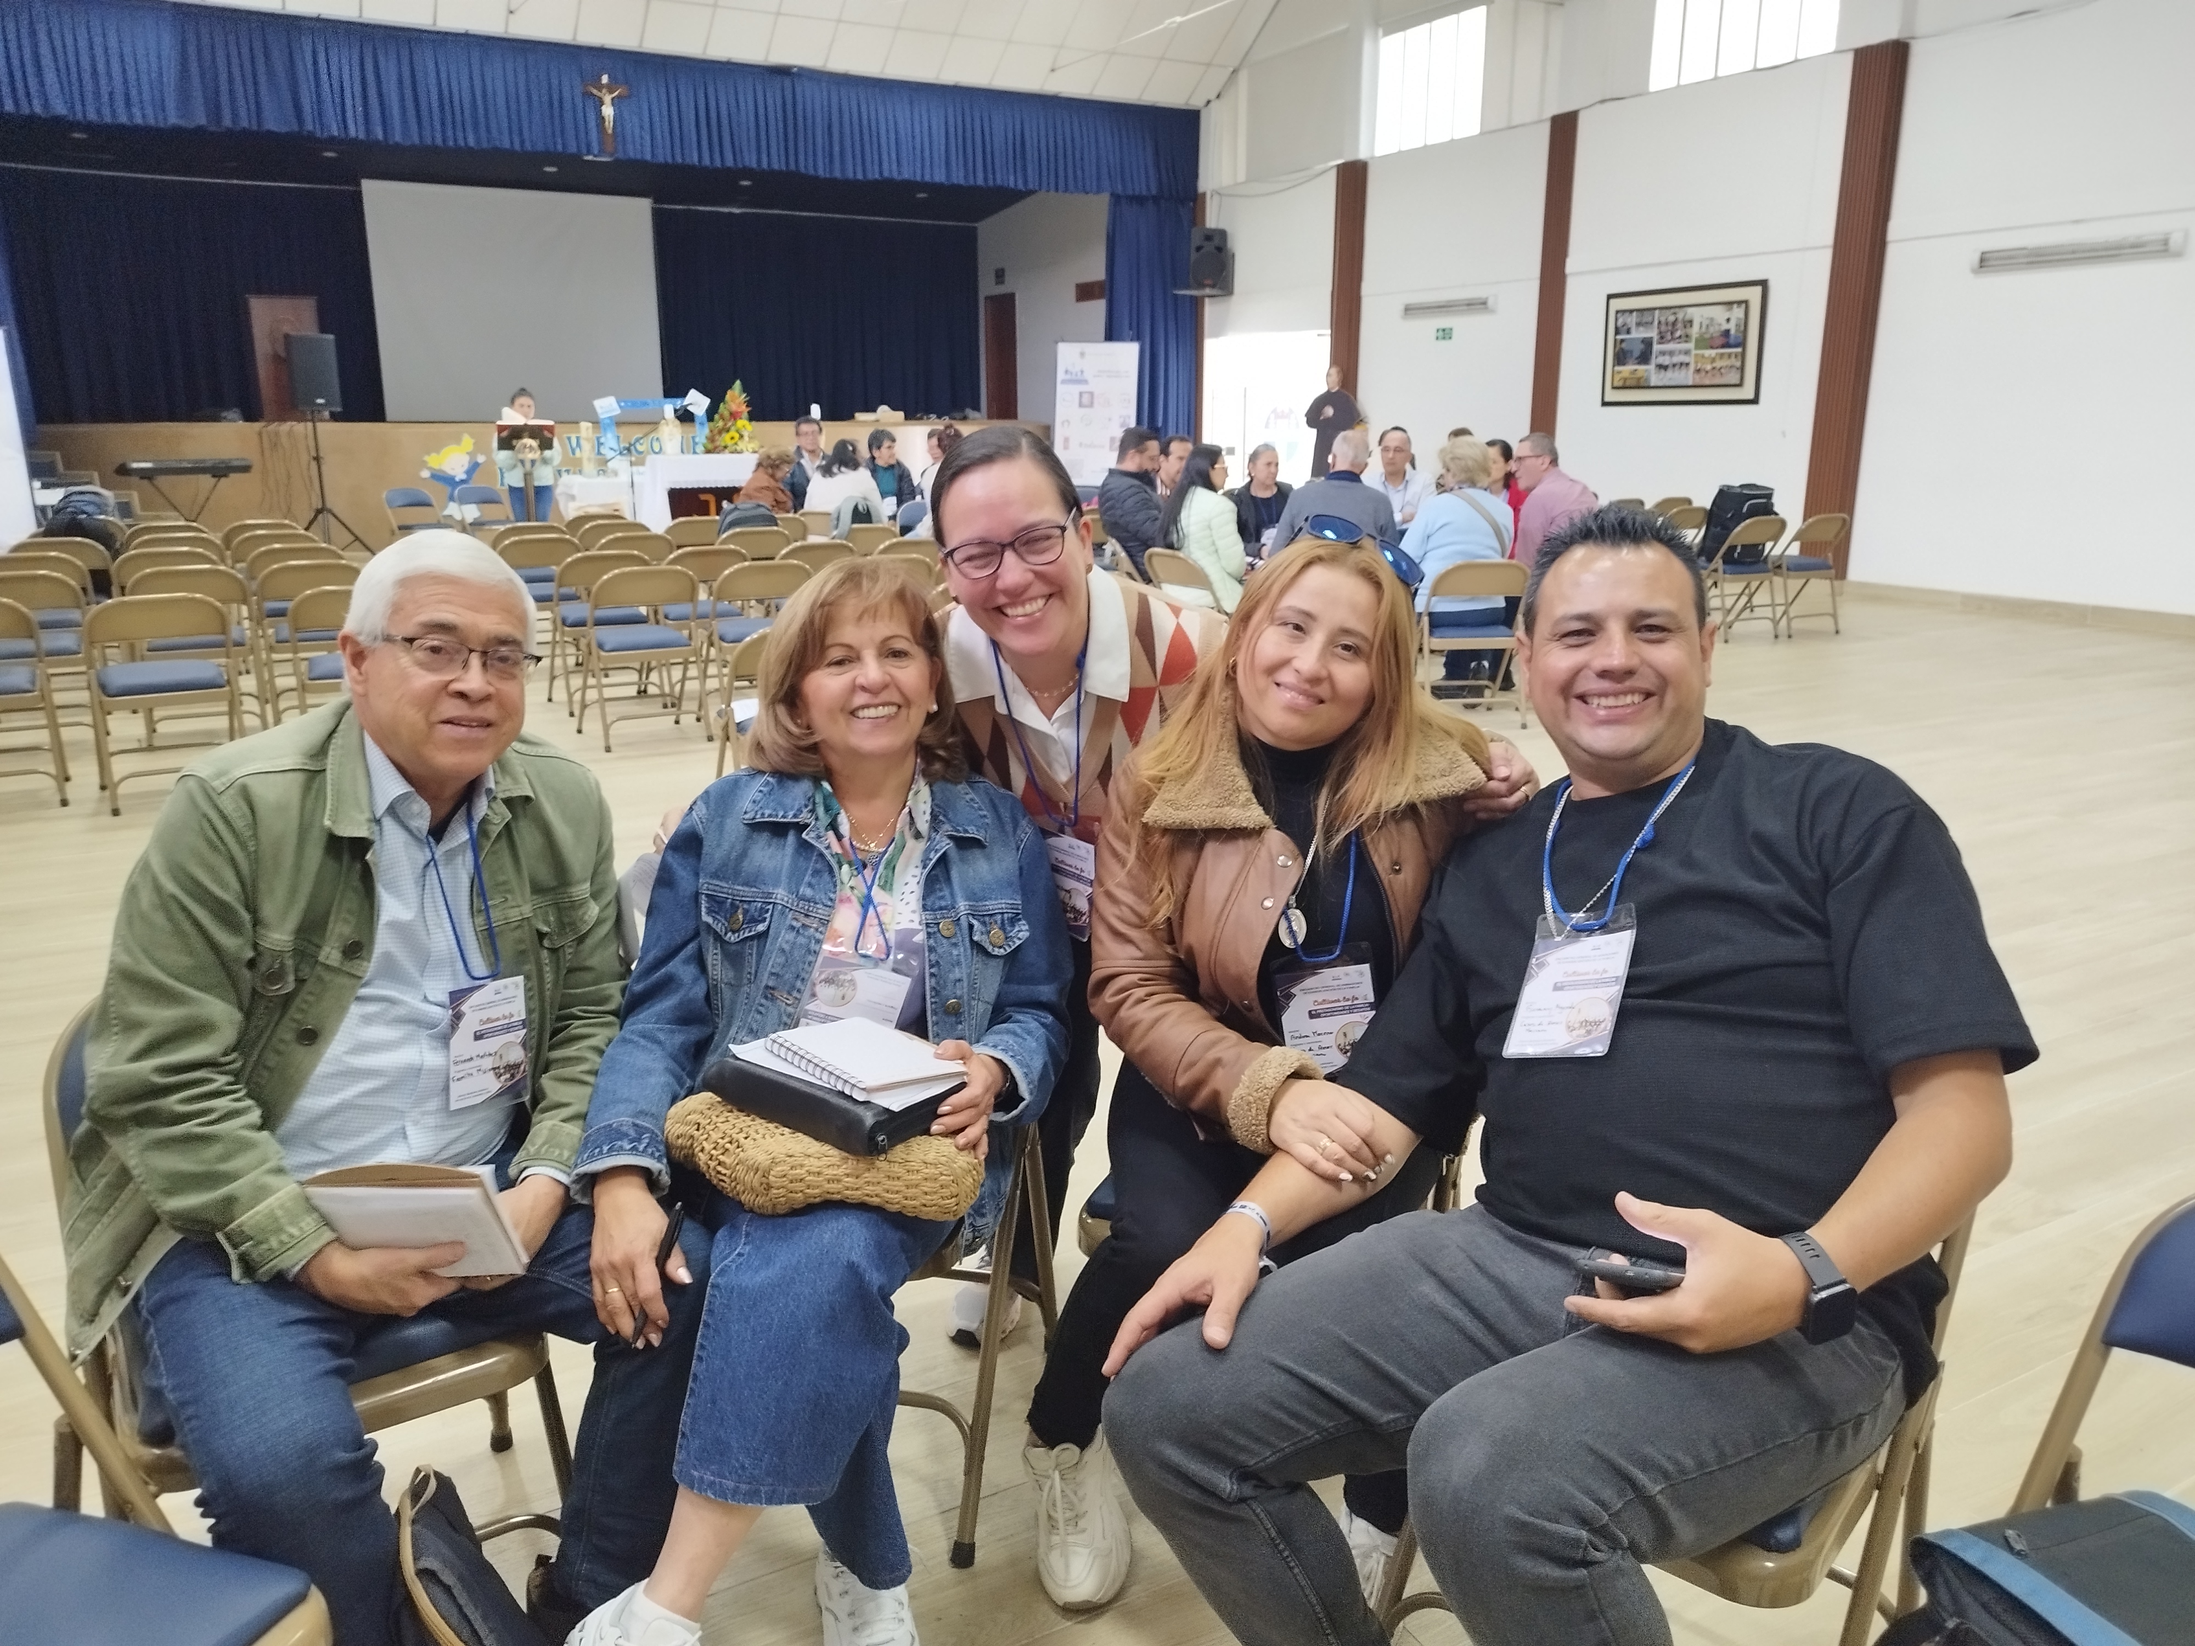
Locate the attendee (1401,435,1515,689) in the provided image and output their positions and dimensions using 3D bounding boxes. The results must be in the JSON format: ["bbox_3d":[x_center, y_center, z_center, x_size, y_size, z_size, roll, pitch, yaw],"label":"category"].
[{"bbox_3d":[1.667,-1.143,7.061,0.540,1.280,0.780,-1,15,-2],"label":"attendee"}]

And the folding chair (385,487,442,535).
[{"bbox_3d":[-6.163,-2.664,13.883,0.480,0.760,0.465,12,19,39],"label":"folding chair"}]

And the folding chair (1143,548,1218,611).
[{"bbox_3d":[0.506,-0.927,7.243,0.490,0.757,0.460,-10,18,-32],"label":"folding chair"}]

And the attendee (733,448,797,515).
[{"bbox_3d":[-2.155,-2.050,10.754,0.820,1.160,0.480,-7,16,-24],"label":"attendee"}]

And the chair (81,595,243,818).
[{"bbox_3d":[-3.403,-0.478,5.561,0.465,0.760,0.480,-10,18,-33],"label":"chair"}]

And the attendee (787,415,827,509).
[{"bbox_3d":[-1.957,-2.067,10.417,0.520,1.330,0.750,-3,15,-12],"label":"attendee"}]

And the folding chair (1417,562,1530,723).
[{"bbox_3d":[1.654,-0.841,6.932,0.465,0.760,0.480,-2,15,-6],"label":"folding chair"}]

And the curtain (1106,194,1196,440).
[{"bbox_3d":[0.690,-5.911,19.361,1.294,4.150,0.300,-8,17,-27],"label":"curtain"}]

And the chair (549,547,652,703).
[{"bbox_3d":[-2.371,-0.936,7.294,0.460,0.757,0.490,-8,17,-28],"label":"chair"}]

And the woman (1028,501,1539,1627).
[{"bbox_3d":[0.220,0.249,1.908,0.560,1.220,0.640,2,15,8],"label":"woman"}]

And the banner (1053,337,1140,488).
[{"bbox_3d":[-0.025,-3.590,14.763,0.810,2.050,0.220,3,15,12],"label":"banner"}]

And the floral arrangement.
[{"bbox_3d":[-3.693,-4.054,15.245,0.490,0.700,0.380,-8,17,-28],"label":"floral arrangement"}]

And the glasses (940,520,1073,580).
[{"bbox_3d":[-0.086,-0.303,1.623,0.132,0.043,0.140,-11,20,11],"label":"glasses"}]

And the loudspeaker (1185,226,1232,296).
[{"bbox_3d":[1.305,-6.562,17.783,0.430,0.690,0.400,1,15,4],"label":"loudspeaker"}]

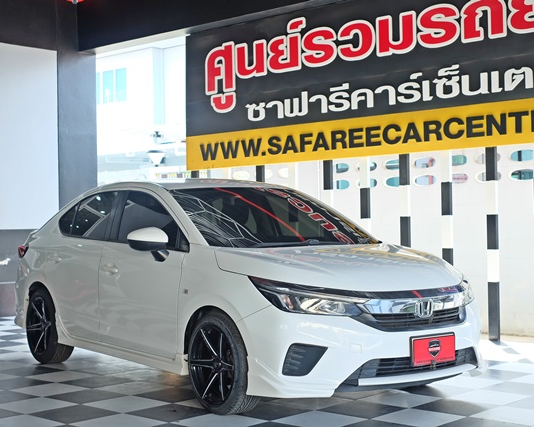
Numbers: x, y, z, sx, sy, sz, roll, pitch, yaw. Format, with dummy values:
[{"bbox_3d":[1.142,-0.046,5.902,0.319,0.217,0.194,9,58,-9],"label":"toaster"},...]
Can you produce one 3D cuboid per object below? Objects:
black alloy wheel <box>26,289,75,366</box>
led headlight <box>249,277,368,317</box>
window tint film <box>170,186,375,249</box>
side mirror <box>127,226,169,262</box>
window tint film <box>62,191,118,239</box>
[{"bbox_3d":[-1.717,0.905,7.657,0.205,0.610,0.610,0,-1,-36],"label":"black alloy wheel"},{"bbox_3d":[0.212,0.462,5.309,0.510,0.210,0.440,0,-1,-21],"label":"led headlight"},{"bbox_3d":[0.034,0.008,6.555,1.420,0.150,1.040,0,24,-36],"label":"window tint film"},{"bbox_3d":[-0.754,0.188,6.032,0.240,0.225,0.170,0,-1,-36],"label":"side mirror"},{"bbox_3d":[-1.345,0.018,7.275,0.070,0.400,1.080,26,-14,-29],"label":"window tint film"}]

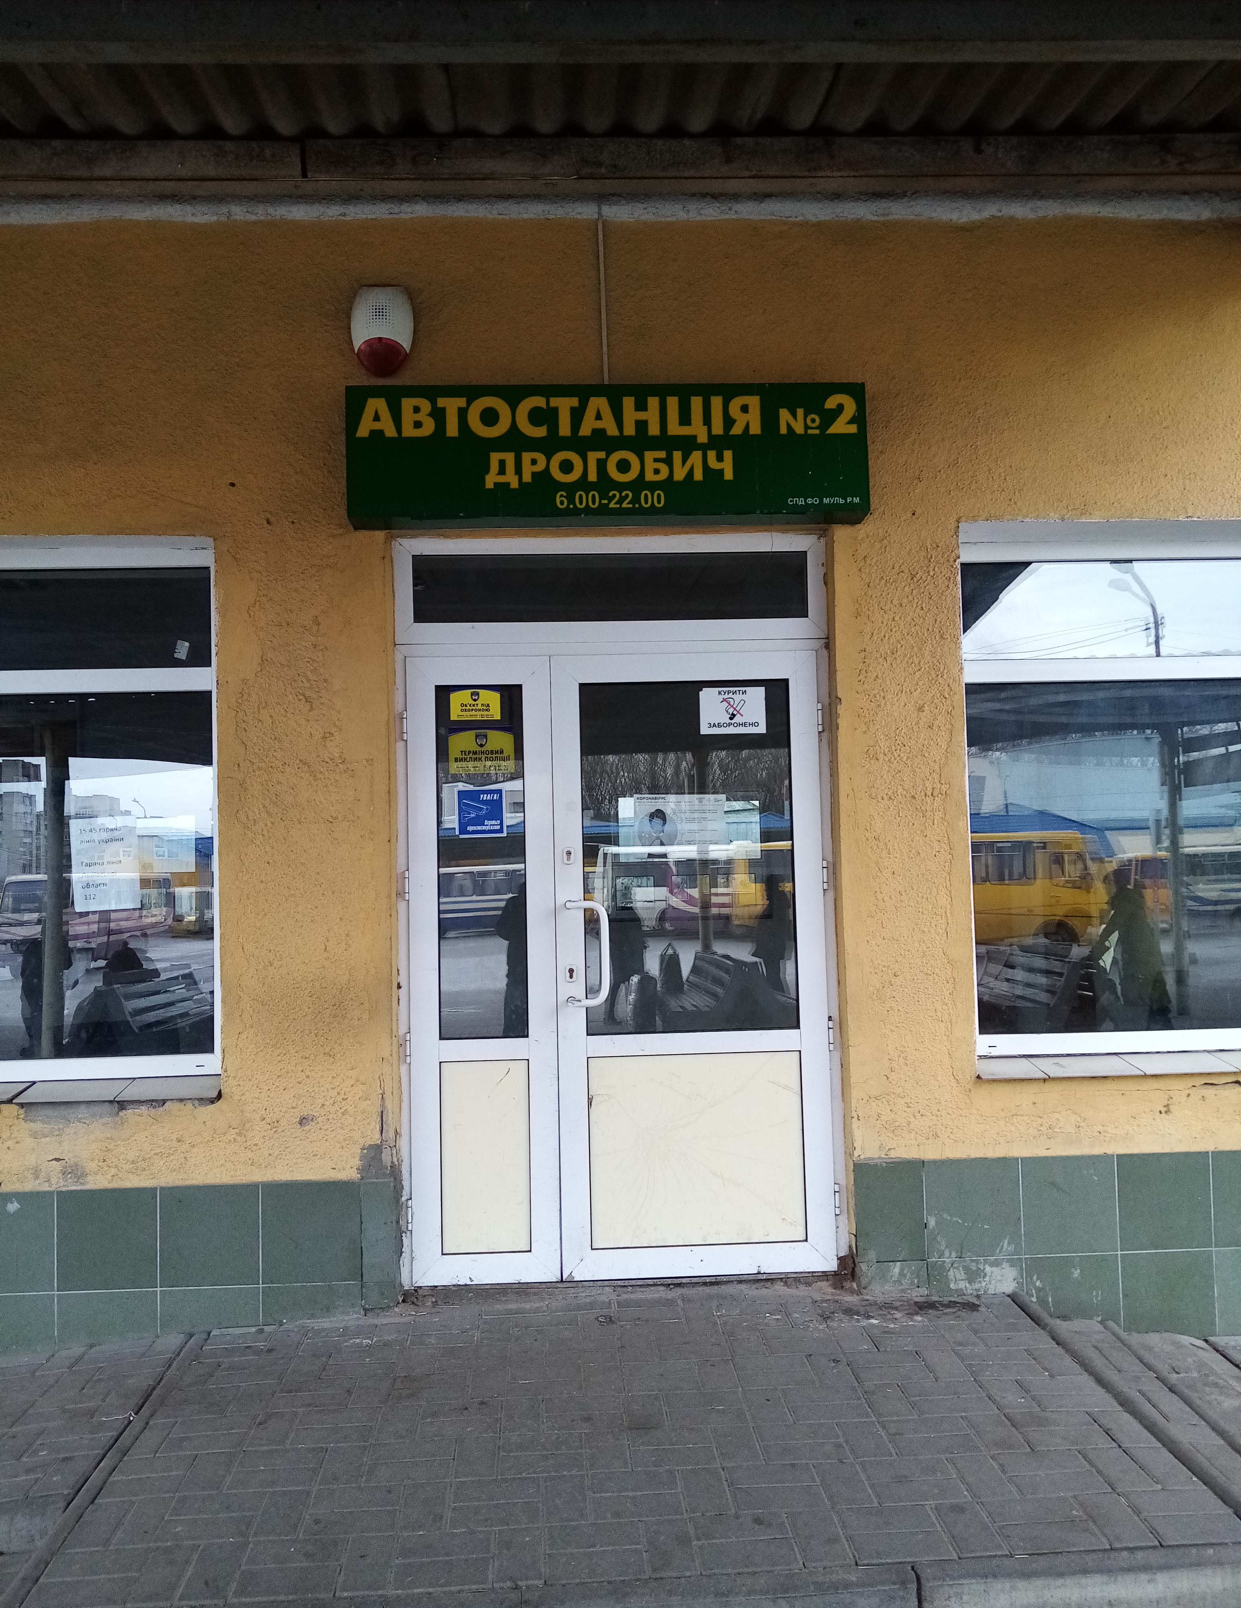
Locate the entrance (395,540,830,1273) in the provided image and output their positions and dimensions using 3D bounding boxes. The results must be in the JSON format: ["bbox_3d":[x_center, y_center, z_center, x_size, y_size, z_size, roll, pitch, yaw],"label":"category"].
[{"bbox_3d":[-0.005,0.315,3.942,1.385,2.340,0.130,-1,-3,-2],"label":"entrance"}]

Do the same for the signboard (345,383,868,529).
[{"bbox_3d":[-0.035,-1.075,3.838,1.585,0.400,0.126,-1,-3,-2],"label":"signboard"}]

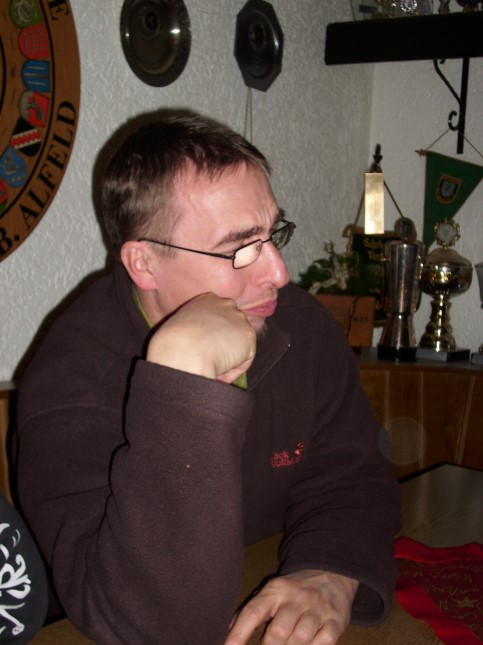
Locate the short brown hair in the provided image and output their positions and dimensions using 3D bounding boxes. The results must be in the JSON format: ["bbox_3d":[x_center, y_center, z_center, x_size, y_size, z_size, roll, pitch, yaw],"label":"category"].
[{"bbox_3d":[-0.064,-0.151,0.970,0.197,0.165,0.165,11,20,27],"label":"short brown hair"}]

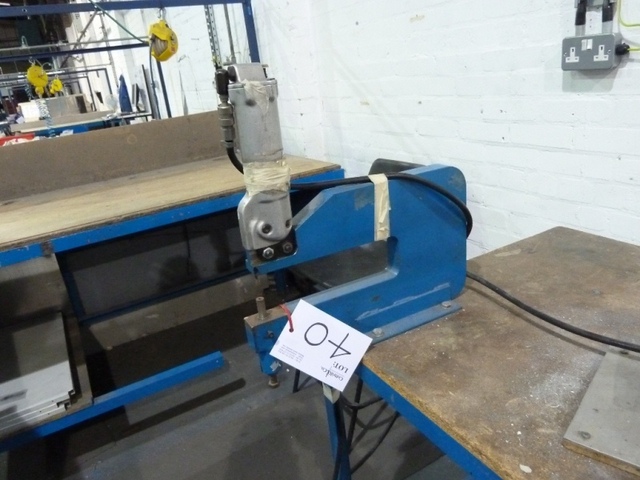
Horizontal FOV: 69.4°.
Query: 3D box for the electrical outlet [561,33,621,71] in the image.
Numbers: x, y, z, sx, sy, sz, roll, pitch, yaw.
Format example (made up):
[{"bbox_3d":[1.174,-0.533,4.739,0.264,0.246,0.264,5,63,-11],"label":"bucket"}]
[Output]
[{"bbox_3d":[0.753,-0.522,1.283,0.042,0.086,0.145,-20,25,-27],"label":"electrical outlet"}]

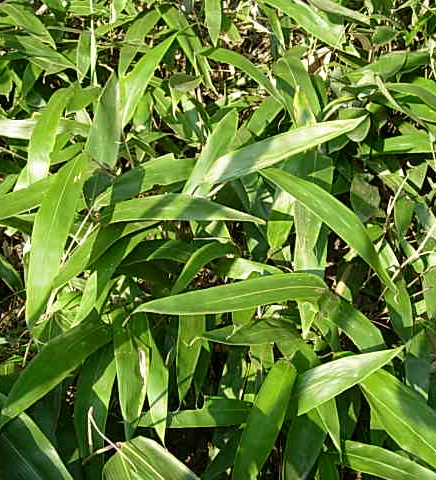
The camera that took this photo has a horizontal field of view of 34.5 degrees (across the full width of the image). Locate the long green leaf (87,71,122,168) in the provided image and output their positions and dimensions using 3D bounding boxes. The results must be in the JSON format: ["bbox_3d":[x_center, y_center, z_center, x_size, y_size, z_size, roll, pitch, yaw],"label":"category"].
[{"bbox_3d":[-0.186,-0.210,1.202,0.052,0.025,0.214,-2,53,-3],"label":"long green leaf"}]

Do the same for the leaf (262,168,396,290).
[{"bbox_3d":[0.174,-0.025,1.068,0.269,0.040,0.043,43,55,9],"label":"leaf"}]

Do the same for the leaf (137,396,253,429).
[{"bbox_3d":[-0.011,0.244,0.988,0.190,0.025,0.040,-2,43,-6],"label":"leaf"}]

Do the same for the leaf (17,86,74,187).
[{"bbox_3d":[-0.291,-0.174,1.181,0.038,0.036,0.186,19,77,19],"label":"leaf"}]

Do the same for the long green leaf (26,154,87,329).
[{"bbox_3d":[-0.239,-0.004,1.044,0.052,0.038,0.256,12,78,12],"label":"long green leaf"}]

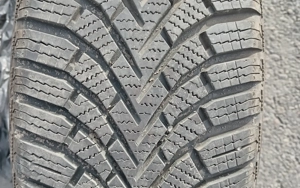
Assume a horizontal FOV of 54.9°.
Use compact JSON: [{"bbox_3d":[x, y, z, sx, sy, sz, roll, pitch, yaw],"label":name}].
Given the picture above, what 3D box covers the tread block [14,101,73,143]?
[{"bbox_3d":[-0.073,0.019,0.201,0.042,0.010,0.018,16,96,2],"label":"tread block"}]

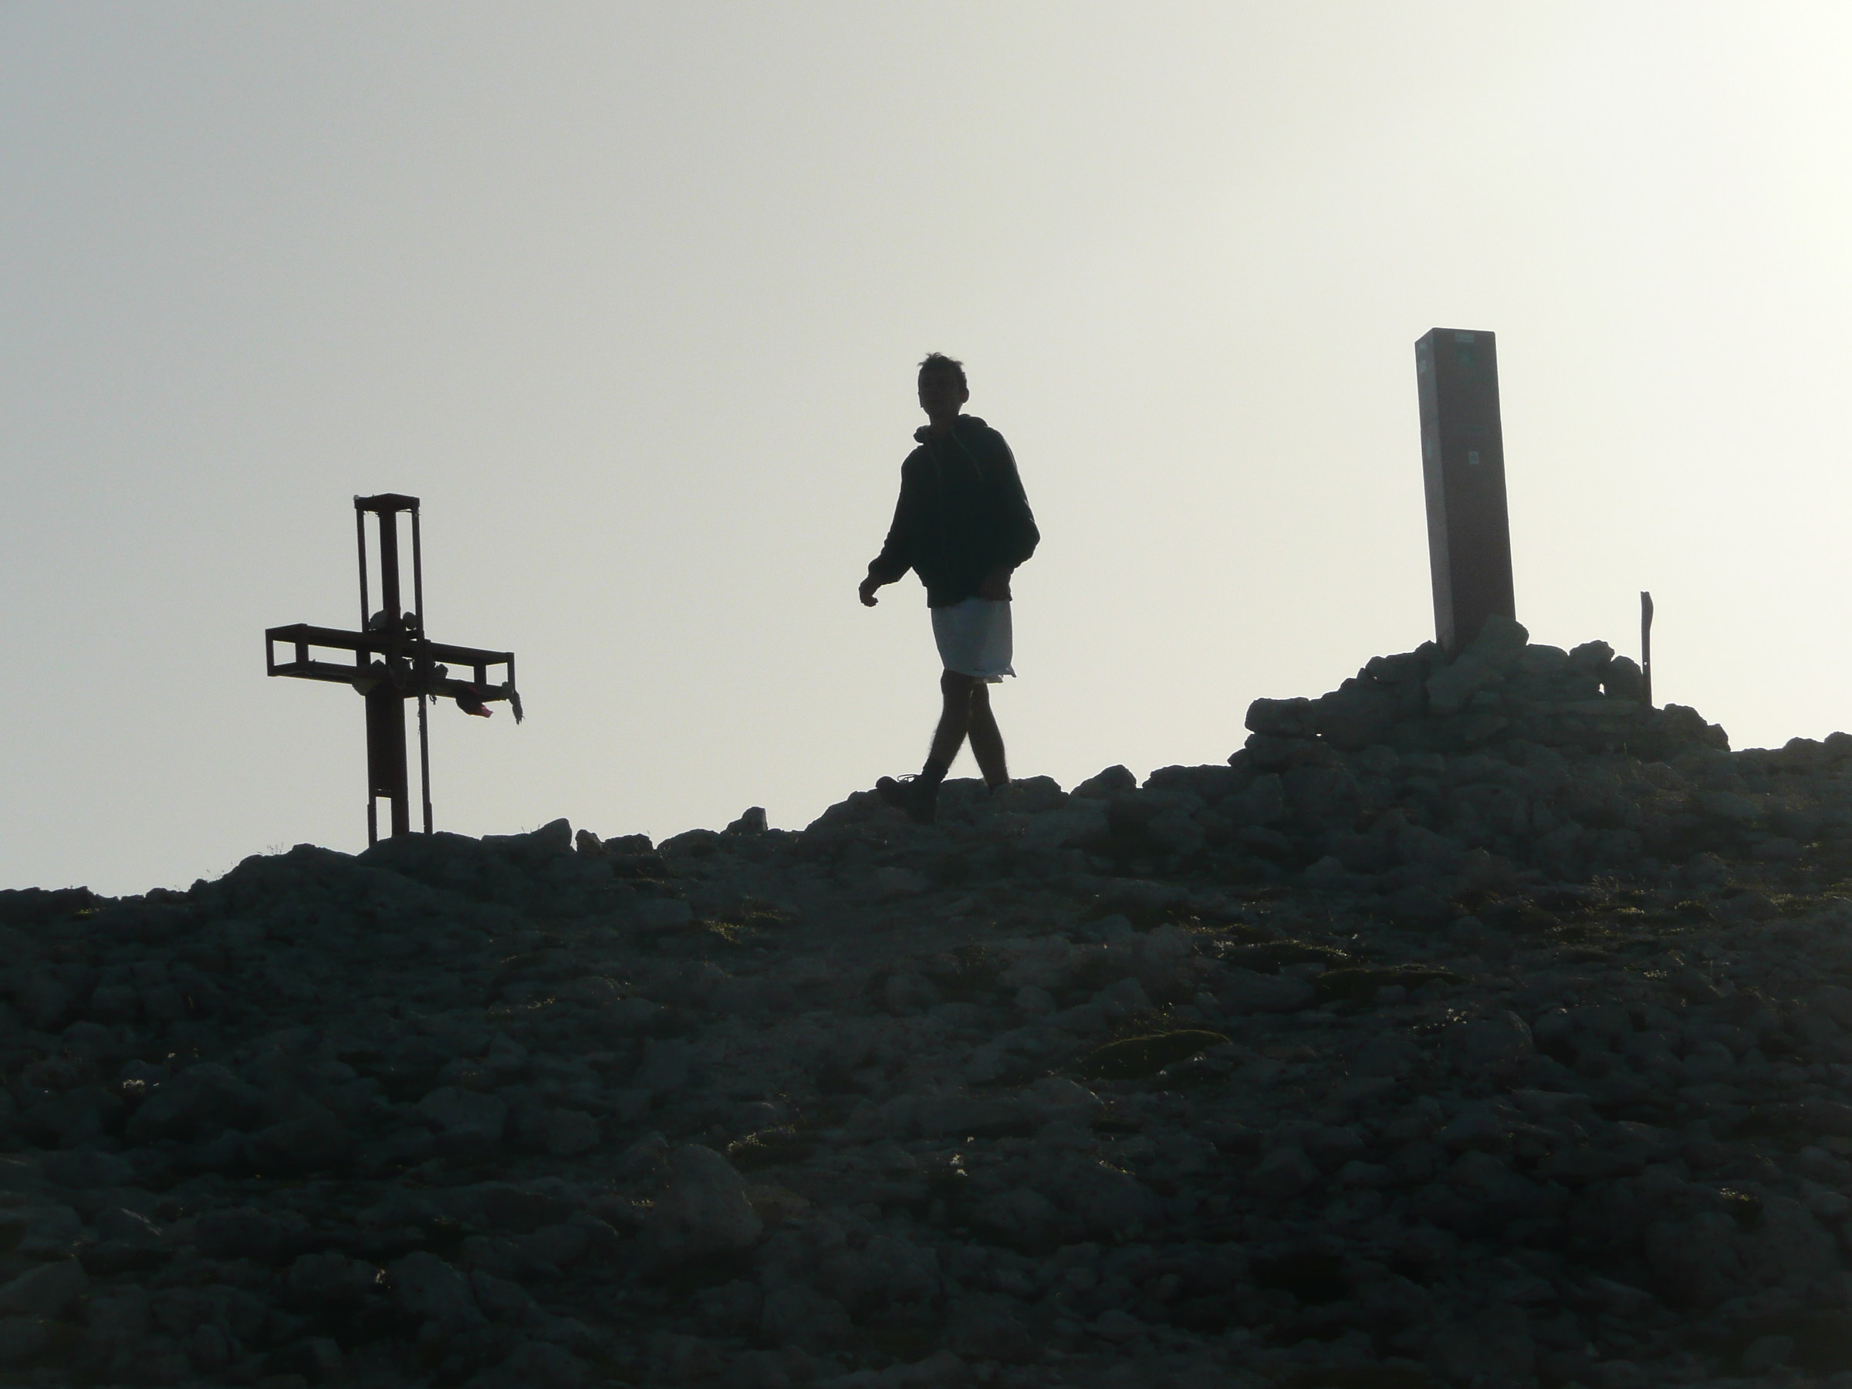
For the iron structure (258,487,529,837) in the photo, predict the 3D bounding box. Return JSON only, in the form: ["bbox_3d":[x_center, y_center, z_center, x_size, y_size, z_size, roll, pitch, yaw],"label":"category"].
[{"bbox_3d":[-2.010,-0.079,32.000,0.180,1.340,1.250,-11,-13,35],"label":"iron structure"}]

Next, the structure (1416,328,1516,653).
[{"bbox_3d":[2.046,-0.748,32.000,0.250,1.250,0.220,0,-11,-16],"label":"structure"}]

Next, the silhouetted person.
[{"bbox_3d":[0.082,-0.385,31.000,0.580,1.770,0.600,-11,-13,34],"label":"silhouetted person"}]

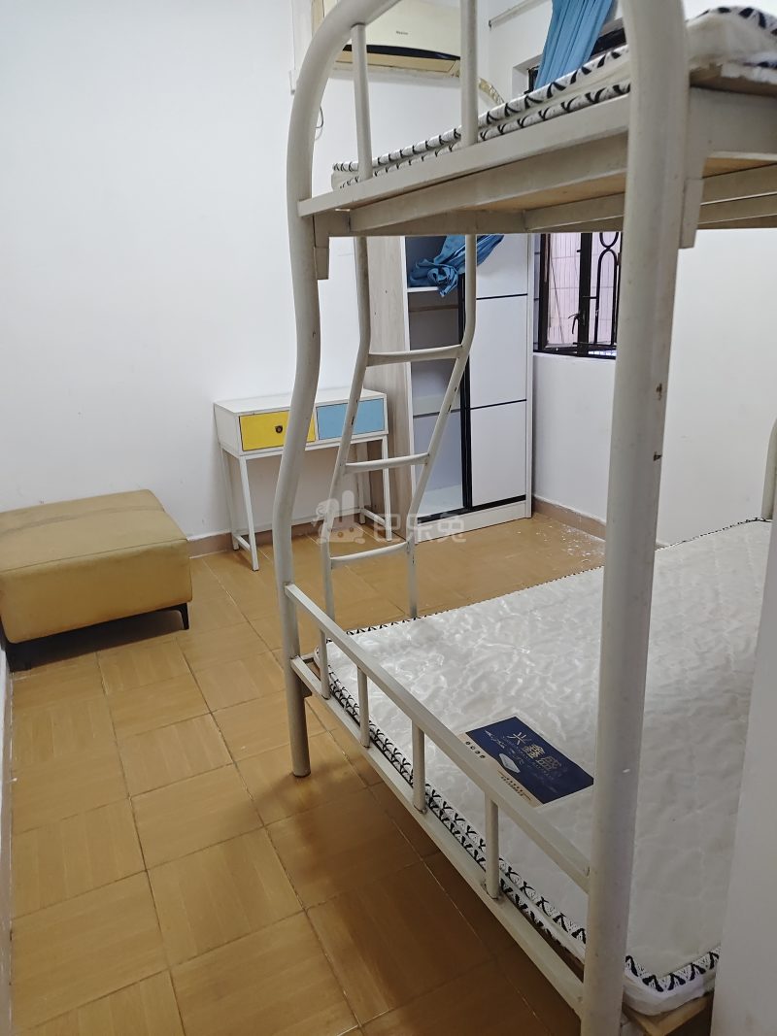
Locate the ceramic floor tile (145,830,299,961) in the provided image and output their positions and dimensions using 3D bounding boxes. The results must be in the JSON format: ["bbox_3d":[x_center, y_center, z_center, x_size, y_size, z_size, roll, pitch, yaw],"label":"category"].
[{"bbox_3d":[-0.389,0.880,1.622,0.298,0.010,0.298,-11,20,-25],"label":"ceramic floor tile"}]

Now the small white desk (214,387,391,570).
[{"bbox_3d":[-0.429,-0.236,3.749,0.815,0.818,0.378,-12,20,-25],"label":"small white desk"}]

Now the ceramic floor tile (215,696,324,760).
[{"bbox_3d":[-0.394,0.671,2.255,0.300,0.010,0.300,-11,20,-25],"label":"ceramic floor tile"}]

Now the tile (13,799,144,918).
[{"bbox_3d":[-0.788,0.854,1.749,0.291,0.010,0.300,-11,20,-25],"label":"tile"}]

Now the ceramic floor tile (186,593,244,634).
[{"bbox_3d":[-0.804,0.441,3.027,0.298,0.010,0.298,-11,20,-25],"label":"ceramic floor tile"}]

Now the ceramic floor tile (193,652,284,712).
[{"bbox_3d":[-0.531,0.595,2.515,0.298,0.010,0.298,-11,20,-25],"label":"ceramic floor tile"}]

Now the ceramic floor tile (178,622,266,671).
[{"bbox_3d":[-0.668,0.518,2.771,0.298,0.010,0.298,-11,20,-25],"label":"ceramic floor tile"}]

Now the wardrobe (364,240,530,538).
[{"bbox_3d":[0.355,-0.882,3.906,0.800,1.872,0.495,-12,20,-25],"label":"wardrobe"}]

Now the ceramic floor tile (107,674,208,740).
[{"bbox_3d":[-0.797,0.649,2.386,0.300,0.010,0.300,-11,20,-25],"label":"ceramic floor tile"}]

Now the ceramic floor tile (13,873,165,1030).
[{"bbox_3d":[-0.651,0.929,1.493,0.289,0.010,0.300,-11,20,-25],"label":"ceramic floor tile"}]

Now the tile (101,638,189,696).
[{"bbox_3d":[-0.933,0.574,2.642,0.300,0.010,0.300,-11,20,-25],"label":"tile"}]

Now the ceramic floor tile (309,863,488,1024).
[{"bbox_3d":[0.015,0.898,1.486,0.300,0.010,0.300,-11,20,-25],"label":"ceramic floor tile"}]

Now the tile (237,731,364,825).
[{"bbox_3d":[-0.259,0.749,2.004,0.298,0.010,0.298,-11,20,-25],"label":"tile"}]

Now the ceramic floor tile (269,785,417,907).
[{"bbox_3d":[-0.122,0.826,1.748,0.298,0.010,0.298,-11,20,-25],"label":"ceramic floor tile"}]

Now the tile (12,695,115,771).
[{"bbox_3d":[-1.061,0.703,2.261,0.294,0.010,0.300,-11,20,-25],"label":"tile"}]

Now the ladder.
[{"bbox_3d":[0.006,-0.200,1.667,0.299,1.359,0.347,-12,20,-25],"label":"ladder"}]

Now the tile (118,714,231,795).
[{"bbox_3d":[-0.662,0.726,2.134,0.298,0.010,0.298,-11,20,-25],"label":"tile"}]

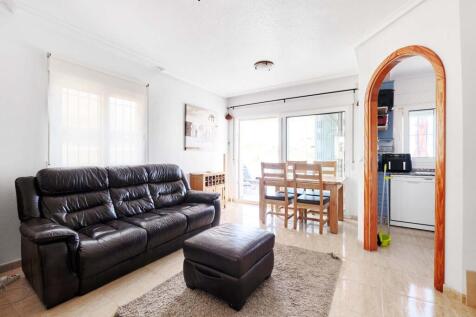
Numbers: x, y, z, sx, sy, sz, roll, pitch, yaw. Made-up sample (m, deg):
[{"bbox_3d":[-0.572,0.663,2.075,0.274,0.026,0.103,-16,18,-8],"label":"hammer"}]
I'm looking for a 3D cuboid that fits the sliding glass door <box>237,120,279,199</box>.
[{"bbox_3d":[0.493,0.054,4.739,1.160,2.038,0.061,0,0,31],"label":"sliding glass door"}]

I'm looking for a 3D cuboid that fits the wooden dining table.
[{"bbox_3d":[1.111,0.728,3.504,1.332,0.744,0.797,0,0,31],"label":"wooden dining table"}]

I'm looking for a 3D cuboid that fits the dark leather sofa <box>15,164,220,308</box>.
[{"bbox_3d":[-1.247,0.592,2.539,0.999,1.009,1.978,0,0,34],"label":"dark leather sofa"}]

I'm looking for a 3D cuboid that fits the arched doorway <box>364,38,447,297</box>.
[{"bbox_3d":[1.719,0.003,2.071,0.140,2.240,0.810,0,0,-13],"label":"arched doorway"}]

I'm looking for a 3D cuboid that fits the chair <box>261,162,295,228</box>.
[{"bbox_3d":[0.714,0.587,3.404,0.424,1.024,0.535,0,0,31],"label":"chair"}]

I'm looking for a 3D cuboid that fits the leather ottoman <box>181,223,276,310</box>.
[{"bbox_3d":[-0.060,0.894,1.799,0.580,0.399,0.560,0,0,33],"label":"leather ottoman"}]

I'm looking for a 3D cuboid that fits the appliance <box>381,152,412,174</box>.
[{"bbox_3d":[2.772,0.084,3.474,0.380,0.310,0.320,0,0,32],"label":"appliance"}]

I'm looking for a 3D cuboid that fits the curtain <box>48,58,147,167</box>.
[{"bbox_3d":[-1.768,-0.480,2.691,0.060,1.320,1.190,0,0,32],"label":"curtain"}]

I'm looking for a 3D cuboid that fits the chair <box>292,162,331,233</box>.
[{"bbox_3d":[1.153,0.589,3.135,0.424,1.024,0.535,0,0,31],"label":"chair"}]

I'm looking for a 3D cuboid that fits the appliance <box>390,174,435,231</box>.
[{"bbox_3d":[2.954,0.706,3.394,0.600,0.840,0.580,0,0,32],"label":"appliance"}]

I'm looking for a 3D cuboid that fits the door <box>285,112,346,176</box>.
[{"bbox_3d":[1.543,0.060,4.096,1.181,2.038,0.061,0,0,31],"label":"door"}]

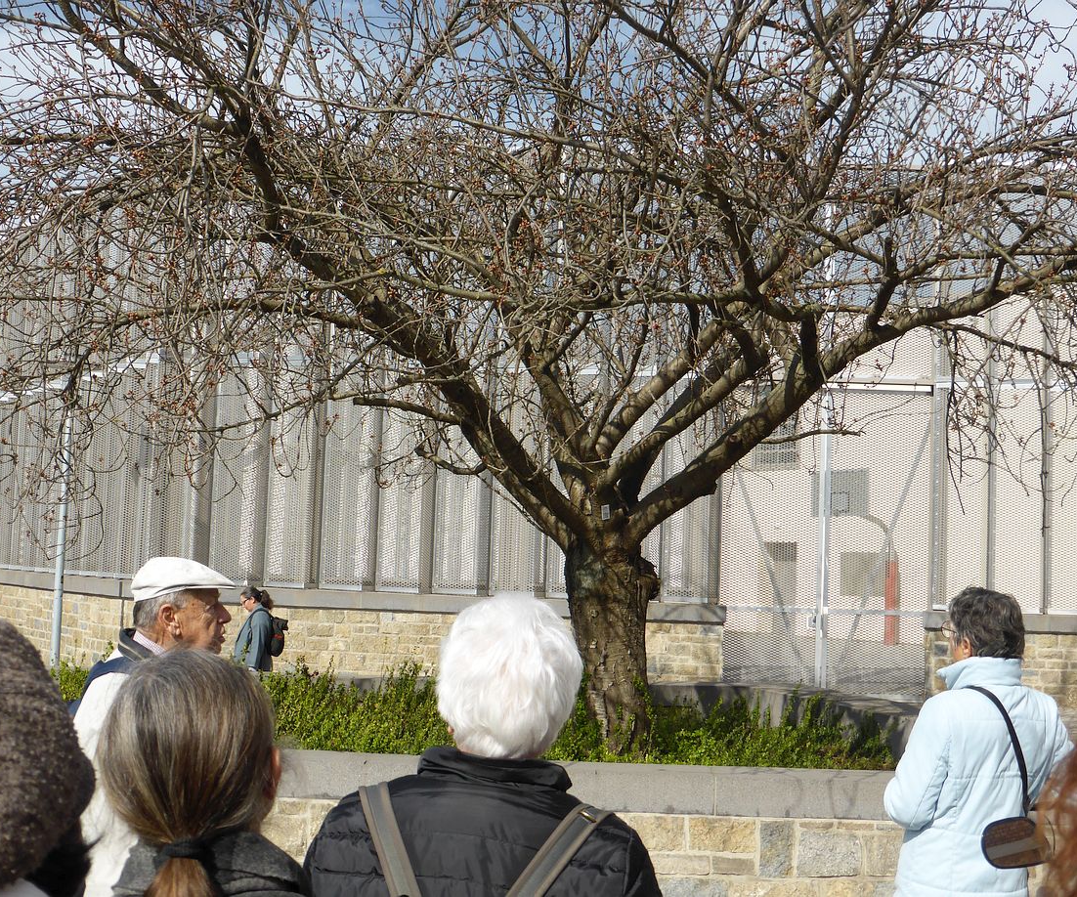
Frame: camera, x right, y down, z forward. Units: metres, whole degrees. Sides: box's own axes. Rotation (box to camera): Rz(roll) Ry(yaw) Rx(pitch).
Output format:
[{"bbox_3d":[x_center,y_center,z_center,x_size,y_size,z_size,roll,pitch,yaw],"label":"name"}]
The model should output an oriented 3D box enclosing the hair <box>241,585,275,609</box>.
[{"bbox_3d":[-2.684,1.430,15.200,0.300,0.240,0.180,2,-4,-4],"label":"hair"}]

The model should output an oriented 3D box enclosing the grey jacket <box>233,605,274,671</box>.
[{"bbox_3d":[-2.724,1.832,15.200,0.380,0.700,0.480,2,-4,-4],"label":"grey jacket"}]

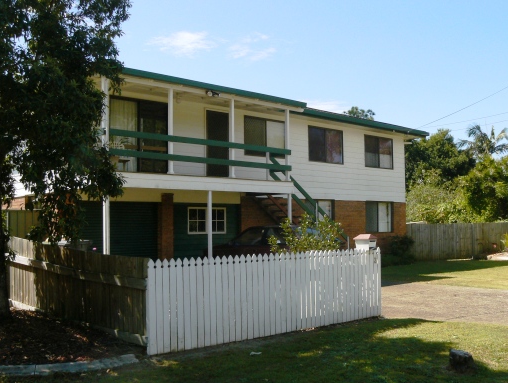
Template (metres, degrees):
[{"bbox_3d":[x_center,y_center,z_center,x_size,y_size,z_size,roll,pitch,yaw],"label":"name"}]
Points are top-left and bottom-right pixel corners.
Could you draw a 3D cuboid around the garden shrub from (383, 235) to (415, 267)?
[{"bbox_3d":[5.408,2.175,21.004,1.150,1.200,1.100,2,-5,-42],"label":"garden shrub"}]

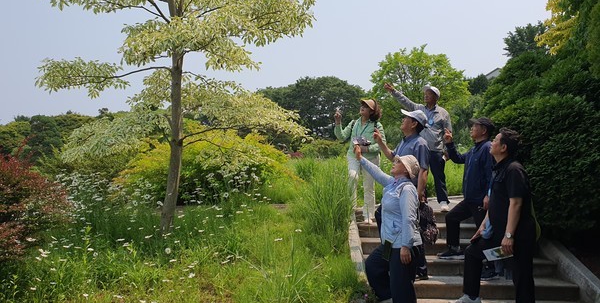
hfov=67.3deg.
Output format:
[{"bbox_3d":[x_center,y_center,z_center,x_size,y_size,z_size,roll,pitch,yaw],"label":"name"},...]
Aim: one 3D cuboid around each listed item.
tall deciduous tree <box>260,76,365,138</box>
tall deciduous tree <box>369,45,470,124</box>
[{"bbox_3d":[0.950,-2.750,34.000,7.800,5.900,7.000,0,0,0],"label":"tall deciduous tree"},{"bbox_3d":[5.500,-2.250,20.500,4.700,5.300,4.400,0,0,0],"label":"tall deciduous tree"}]

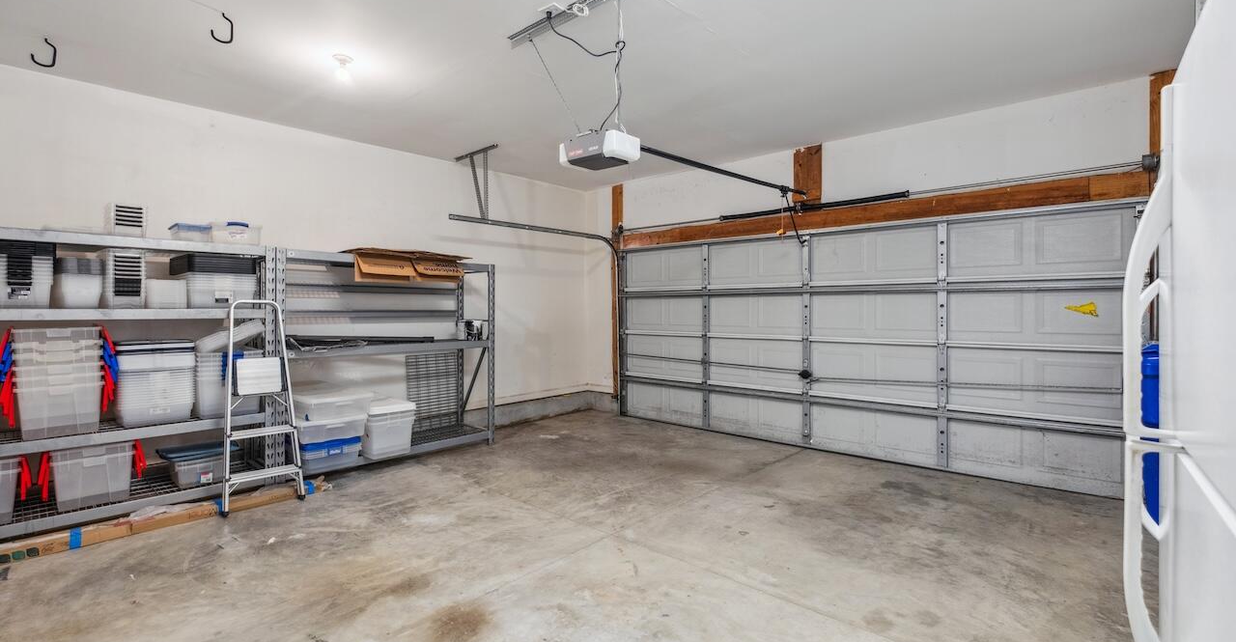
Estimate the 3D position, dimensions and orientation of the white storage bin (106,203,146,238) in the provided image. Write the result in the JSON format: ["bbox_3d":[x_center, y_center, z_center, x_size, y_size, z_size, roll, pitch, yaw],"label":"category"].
[{"bbox_3d":[-3.306,-0.648,3.451,0.220,0.215,0.170,1,1,34],"label":"white storage bin"}]

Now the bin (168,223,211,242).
[{"bbox_3d":[-3.059,-0.606,3.694,0.330,0.121,0.190,1,2,42],"label":"bin"}]

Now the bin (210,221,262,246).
[{"bbox_3d":[-2.882,-0.622,3.832,0.400,0.156,0.300,1,2,42],"label":"bin"}]

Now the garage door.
[{"bbox_3d":[1.870,0.186,5.151,4.780,2.130,0.080,1,2,40],"label":"garage door"}]

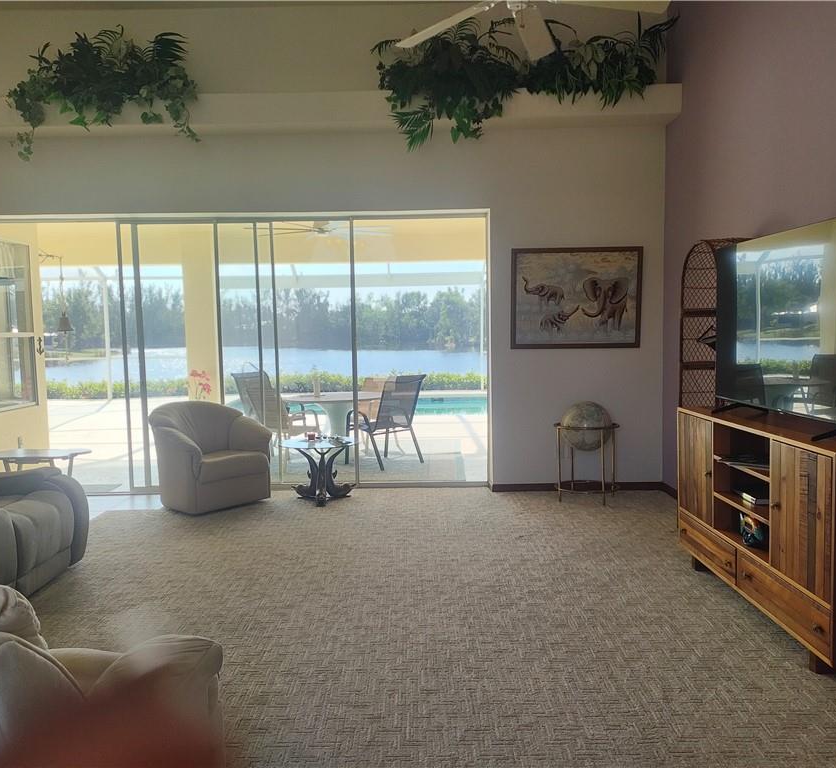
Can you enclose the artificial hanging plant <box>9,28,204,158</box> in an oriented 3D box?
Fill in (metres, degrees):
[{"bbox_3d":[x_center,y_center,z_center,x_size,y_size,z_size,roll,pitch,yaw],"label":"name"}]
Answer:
[{"bbox_3d":[-2.470,-2.279,5.827,1.487,1.013,0.569,-1,4,-1],"label":"artificial hanging plant"}]

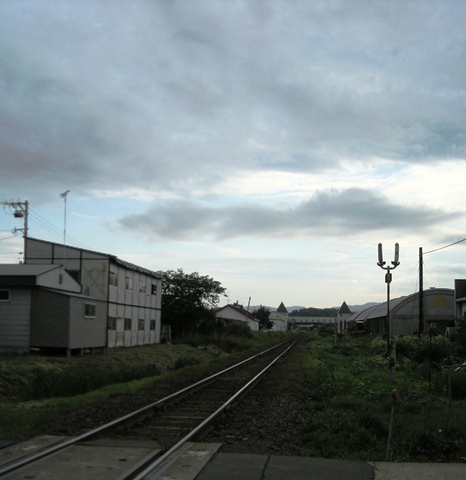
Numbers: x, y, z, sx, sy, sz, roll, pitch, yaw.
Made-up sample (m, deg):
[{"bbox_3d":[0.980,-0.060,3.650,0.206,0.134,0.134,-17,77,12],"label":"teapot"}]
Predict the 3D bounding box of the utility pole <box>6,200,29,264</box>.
[{"bbox_3d":[-17.988,2.552,53.148,1.950,11.810,0.700,0,-8,6],"label":"utility pole"}]

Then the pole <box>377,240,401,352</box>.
[{"bbox_3d":[7.135,2.764,29.413,1.000,5.350,0.220,0,-8,6],"label":"pole"}]

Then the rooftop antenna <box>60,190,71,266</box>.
[{"bbox_3d":[-9.533,-0.619,36.439,0.450,4.430,1.300,6,-10,-33],"label":"rooftop antenna"}]

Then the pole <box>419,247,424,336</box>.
[{"bbox_3d":[12.594,3.901,42.895,0.220,7.000,0.220,0,-8,6],"label":"pole"}]

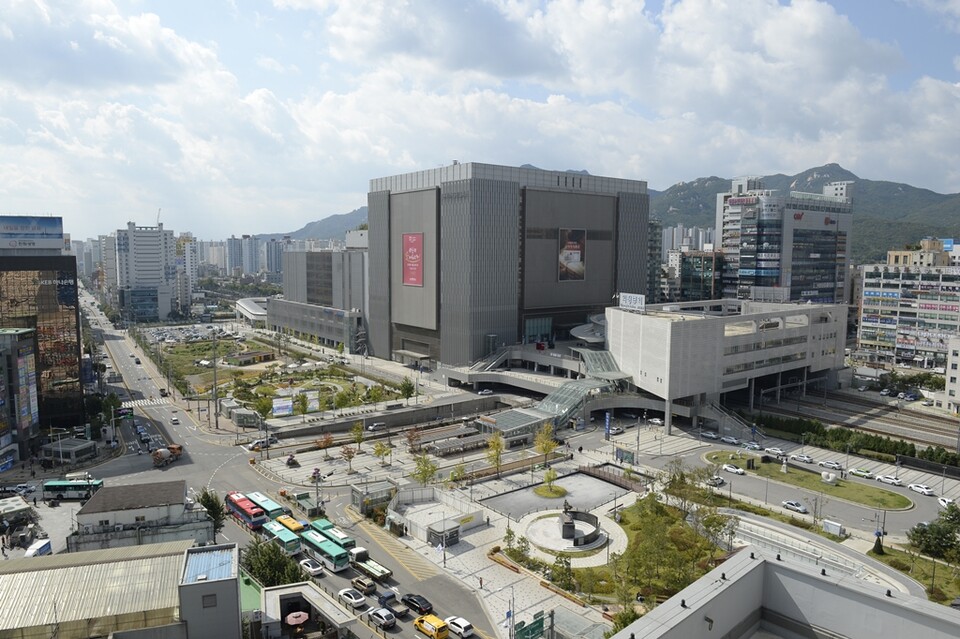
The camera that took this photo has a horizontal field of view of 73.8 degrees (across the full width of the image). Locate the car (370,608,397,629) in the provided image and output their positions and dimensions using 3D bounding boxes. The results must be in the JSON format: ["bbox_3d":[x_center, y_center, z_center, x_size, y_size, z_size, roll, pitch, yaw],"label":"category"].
[{"bbox_3d":[-12.988,39.477,84.735,1.780,1.470,4.500,-5,8,-43],"label":"car"}]

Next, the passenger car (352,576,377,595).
[{"bbox_3d":[-17.439,39.822,96.182,1.840,1.680,4.500,-6,8,-45],"label":"passenger car"}]

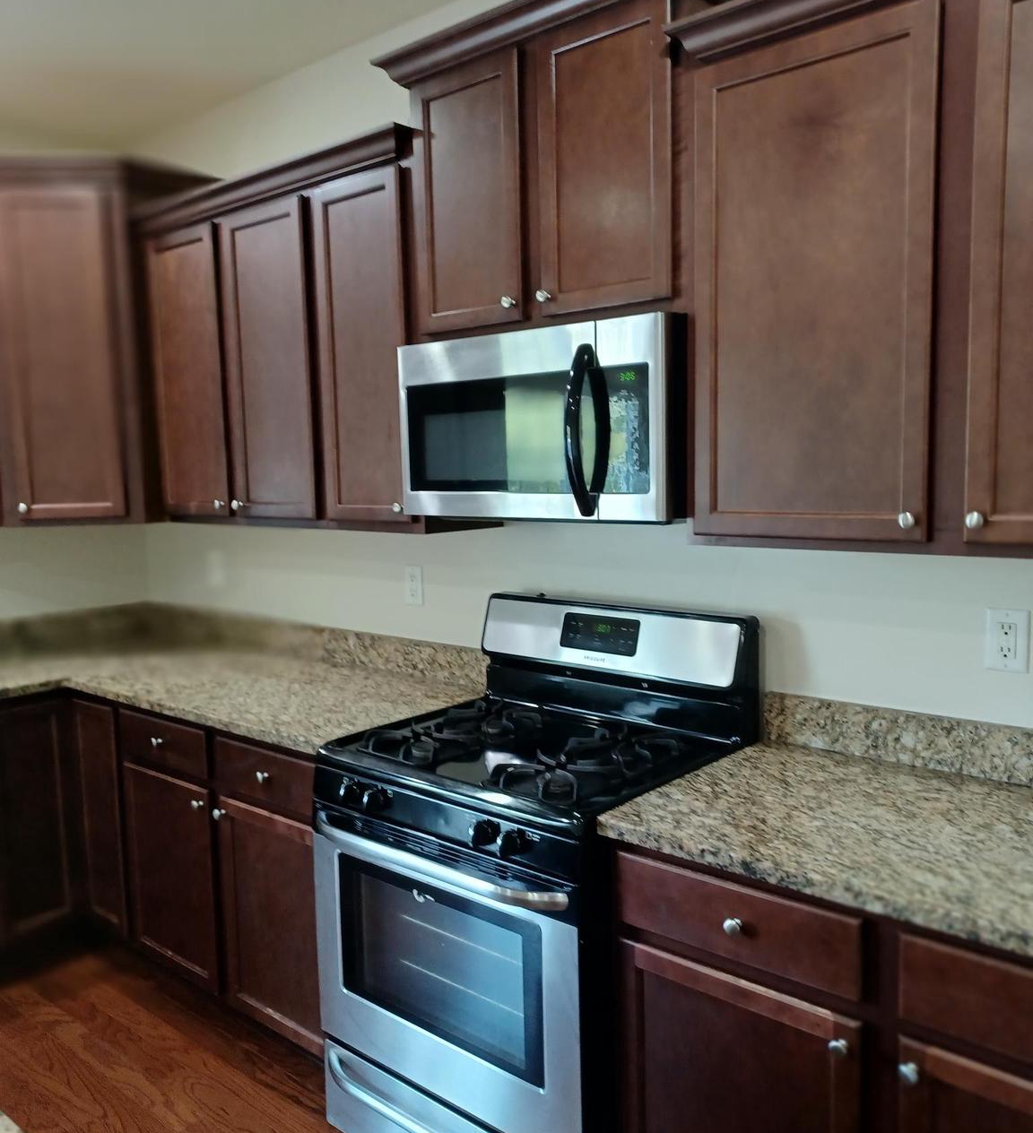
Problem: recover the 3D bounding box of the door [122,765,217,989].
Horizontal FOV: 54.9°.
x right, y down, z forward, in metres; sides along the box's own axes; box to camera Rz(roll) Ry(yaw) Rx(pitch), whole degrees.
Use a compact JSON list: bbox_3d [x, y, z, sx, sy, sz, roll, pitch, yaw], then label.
[{"bbox_3d":[-0.987,0.878,2.856,0.450,0.573,0.021,4,8,41],"label":"door"}]

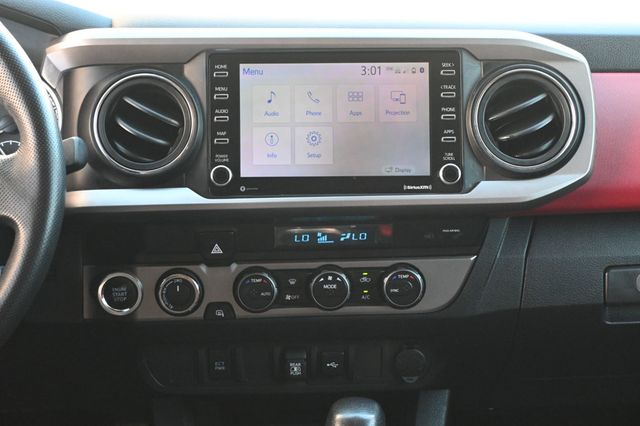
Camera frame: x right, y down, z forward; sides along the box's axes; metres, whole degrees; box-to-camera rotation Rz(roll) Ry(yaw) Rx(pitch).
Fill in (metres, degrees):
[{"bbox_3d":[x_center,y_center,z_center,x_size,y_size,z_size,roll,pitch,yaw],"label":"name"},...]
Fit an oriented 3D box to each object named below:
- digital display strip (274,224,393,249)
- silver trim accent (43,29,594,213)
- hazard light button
[{"bbox_3d":[0.012,0.021,0.977,0.107,0.022,0.008,-1,-5,-1],"label":"digital display strip"},{"bbox_3d":[-0.001,-0.085,0.975,0.505,0.168,0.065,-1,-3,-1],"label":"silver trim accent"},{"bbox_3d":[-0.094,0.031,0.972,0.033,0.029,0.012,-1,-7,-1],"label":"hazard light button"}]

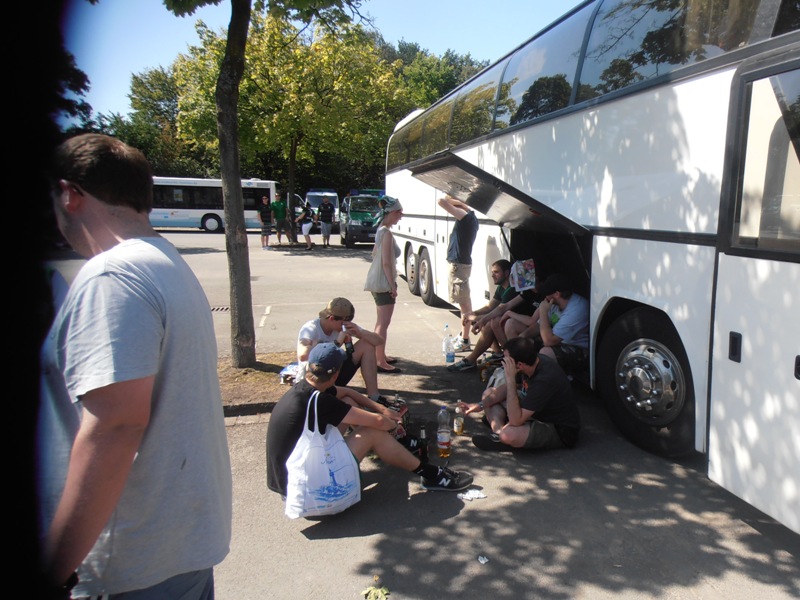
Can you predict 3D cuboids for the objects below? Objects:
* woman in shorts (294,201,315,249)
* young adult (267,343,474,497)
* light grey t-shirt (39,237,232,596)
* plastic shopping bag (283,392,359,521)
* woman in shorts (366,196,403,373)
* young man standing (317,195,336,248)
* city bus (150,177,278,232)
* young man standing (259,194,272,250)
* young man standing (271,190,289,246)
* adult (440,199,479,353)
[{"bbox_3d":[-3.262,-2.550,19.353,0.450,1.630,0.550,9,13,41],"label":"woman in shorts"},{"bbox_3d":[-0.204,0.671,3.305,1.150,0.840,0.640,-3,10,-18],"label":"young adult"},{"bbox_3d":[-0.581,0.228,1.319,0.370,0.750,0.510,-1,10,-10],"label":"light grey t-shirt"},{"bbox_3d":[-0.410,0.830,2.937,0.400,0.650,0.190,-2,10,-15],"label":"plastic shopping bag"},{"bbox_3d":[-0.159,-0.150,5.506,0.360,1.700,0.440,0,10,0],"label":"woman in shorts"},{"bbox_3d":[-2.597,-2.713,19.730,0.600,1.830,0.340,-1,10,-7],"label":"young man standing"},{"bbox_3d":[-13.068,-5.269,30.461,12.000,3.050,2.550,-2,10,-12],"label":"city bus"},{"bbox_3d":[-4.760,-2.709,19.632,0.520,1.830,0.340,-2,10,-14],"label":"young man standing"},{"bbox_3d":[-4.311,-2.859,20.011,0.600,1.840,0.380,-2,10,-11],"label":"young man standing"},{"bbox_3d":[0.669,-0.308,6.239,0.480,1.770,0.500,-1,10,-6],"label":"adult"}]

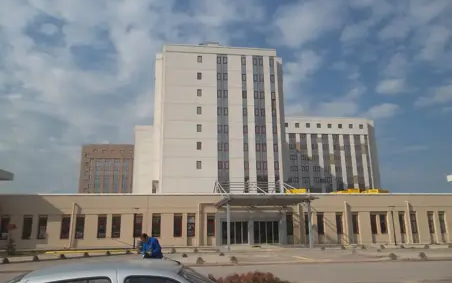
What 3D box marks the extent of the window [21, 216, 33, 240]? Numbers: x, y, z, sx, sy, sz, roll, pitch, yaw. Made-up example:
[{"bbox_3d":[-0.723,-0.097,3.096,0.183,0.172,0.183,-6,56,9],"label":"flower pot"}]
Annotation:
[{"bbox_3d":[-17.351,7.518,30.859,0.805,2.013,0.200,1,-14,-6],"label":"window"}]

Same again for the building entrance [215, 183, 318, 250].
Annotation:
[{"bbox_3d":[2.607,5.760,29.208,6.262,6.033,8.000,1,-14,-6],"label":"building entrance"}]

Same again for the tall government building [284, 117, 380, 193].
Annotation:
[{"bbox_3d":[29.331,11.843,119.431,36.000,34.800,20.000,1,-13,-8],"label":"tall government building"}]

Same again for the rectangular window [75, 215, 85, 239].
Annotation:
[{"bbox_3d":[-13.648,8.014,33.088,0.790,2.243,0.200,1,-13,-8],"label":"rectangular window"}]

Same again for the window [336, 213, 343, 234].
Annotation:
[{"bbox_3d":[11.696,8.495,36.448,0.770,2.160,0.200,1,-13,-8],"label":"window"}]

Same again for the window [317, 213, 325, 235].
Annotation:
[{"bbox_3d":[9.072,7.851,33.636,0.765,2.021,0.200,1,-14,-6],"label":"window"}]

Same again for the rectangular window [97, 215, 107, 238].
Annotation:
[{"bbox_3d":[-11.688,8.050,33.348,0.790,2.205,0.200,1,-13,-8],"label":"rectangular window"}]

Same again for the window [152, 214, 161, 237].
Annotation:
[{"bbox_3d":[-6.289,7.656,32.022,0.790,1.999,0.200,1,-14,-6],"label":"window"}]

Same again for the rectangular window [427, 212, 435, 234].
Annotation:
[{"bbox_3d":[20.314,8.012,34.813,0.806,2.023,0.200,1,-14,-6],"label":"rectangular window"}]

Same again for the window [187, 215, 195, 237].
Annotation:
[{"bbox_3d":[-3.151,7.702,32.350,0.789,2.013,0.200,1,-14,-6],"label":"window"}]

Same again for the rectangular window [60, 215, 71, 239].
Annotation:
[{"bbox_3d":[-14.904,7.984,32.923,0.790,2.250,0.200,1,-13,-8],"label":"rectangular window"}]

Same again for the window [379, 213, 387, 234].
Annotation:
[{"bbox_3d":[16.622,8.629,37.092,0.770,2.228,0.200,1,-13,-8],"label":"window"}]

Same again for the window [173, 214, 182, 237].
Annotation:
[{"bbox_3d":[-4.350,7.695,32.222,0.809,1.996,0.200,1,-14,-6],"label":"window"}]

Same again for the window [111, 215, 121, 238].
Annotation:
[{"bbox_3d":[-10.400,8.072,33.520,0.790,2.217,0.200,1,-13,-8],"label":"window"}]

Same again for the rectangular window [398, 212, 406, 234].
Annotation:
[{"bbox_3d":[17.360,7.961,34.506,0.815,2.014,0.200,1,-14,-6],"label":"rectangular window"}]

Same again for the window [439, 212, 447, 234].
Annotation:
[{"bbox_3d":[23.303,8.784,37.971,0.770,2.332,0.200,1,-13,-8],"label":"window"}]

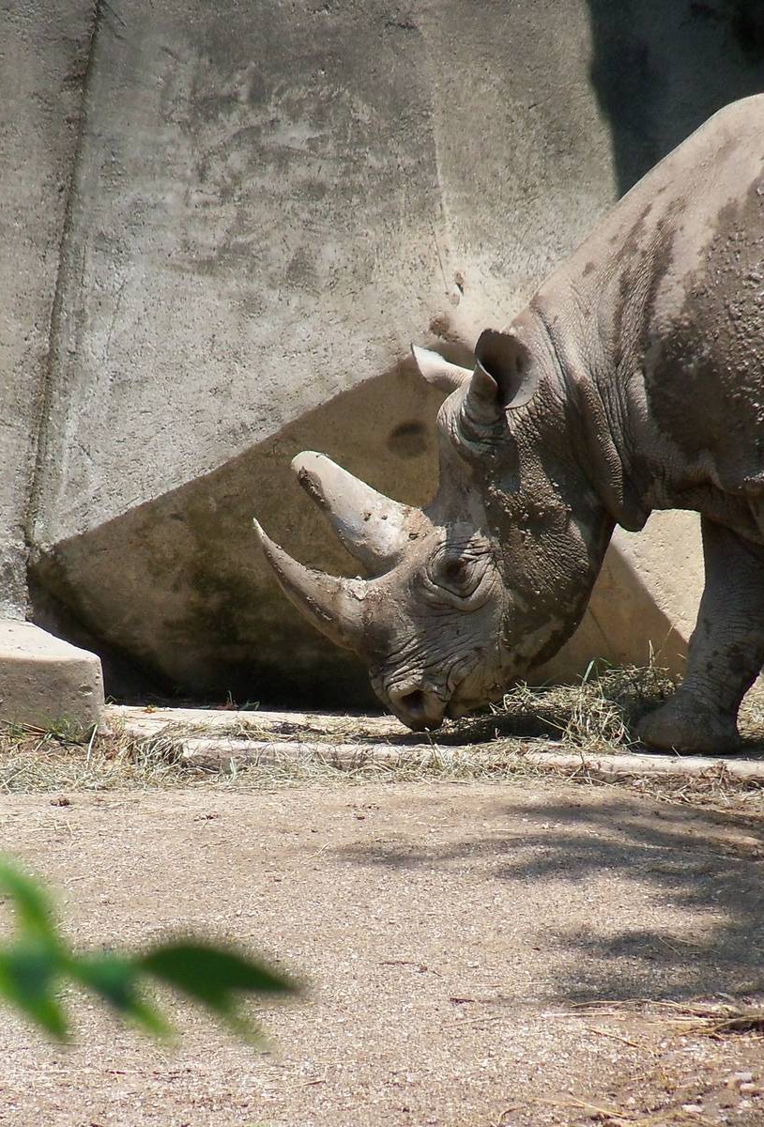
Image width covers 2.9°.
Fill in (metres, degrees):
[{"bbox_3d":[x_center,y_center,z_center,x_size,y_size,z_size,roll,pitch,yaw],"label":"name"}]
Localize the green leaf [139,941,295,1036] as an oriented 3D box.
[{"bbox_3d":[-0.093,0.238,8.500,0.087,0.052,0.045,0,7,0],"label":"green leaf"}]

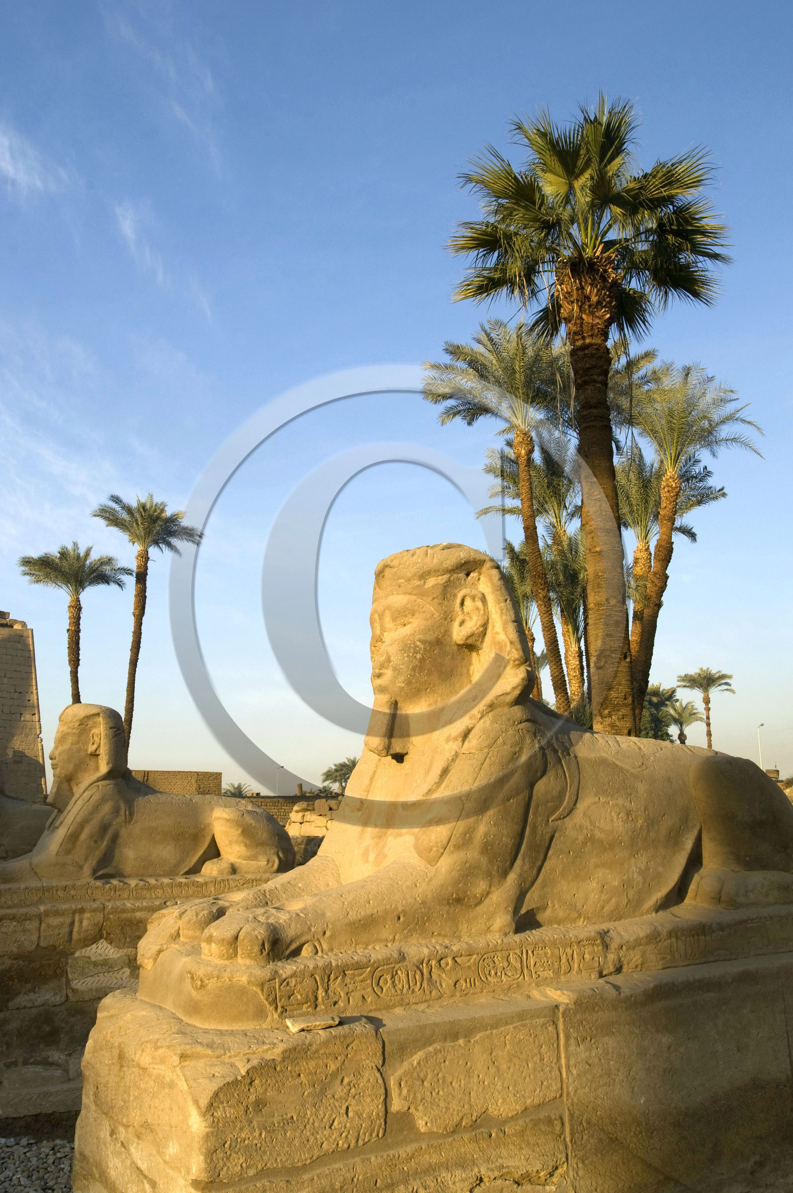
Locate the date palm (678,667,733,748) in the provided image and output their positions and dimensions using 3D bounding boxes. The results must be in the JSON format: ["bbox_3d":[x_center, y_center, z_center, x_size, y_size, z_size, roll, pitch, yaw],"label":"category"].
[{"bbox_3d":[26.296,13.221,83.179,4.920,14.640,4.920,0,-13,0],"label":"date palm"}]

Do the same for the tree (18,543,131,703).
[{"bbox_3d":[-15.402,4.739,46.137,5.400,15.040,5.400,0,-13,0],"label":"tree"}]

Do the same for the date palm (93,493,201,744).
[{"bbox_3d":[-10.464,3.038,40.299,4.540,15.140,4.540,0,-13,0],"label":"date palm"}]

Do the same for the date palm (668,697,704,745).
[{"bbox_3d":[23.786,14.173,80.901,3.230,11.750,3.230,0,-13,0],"label":"date palm"}]

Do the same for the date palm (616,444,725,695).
[{"bbox_3d":[6.943,1.580,26.282,4.240,11.910,4.240,0,-13,0],"label":"date palm"}]

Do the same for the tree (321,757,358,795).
[{"bbox_3d":[-5.960,21.555,107.893,4.480,8.280,4.480,0,-13,0],"label":"tree"}]

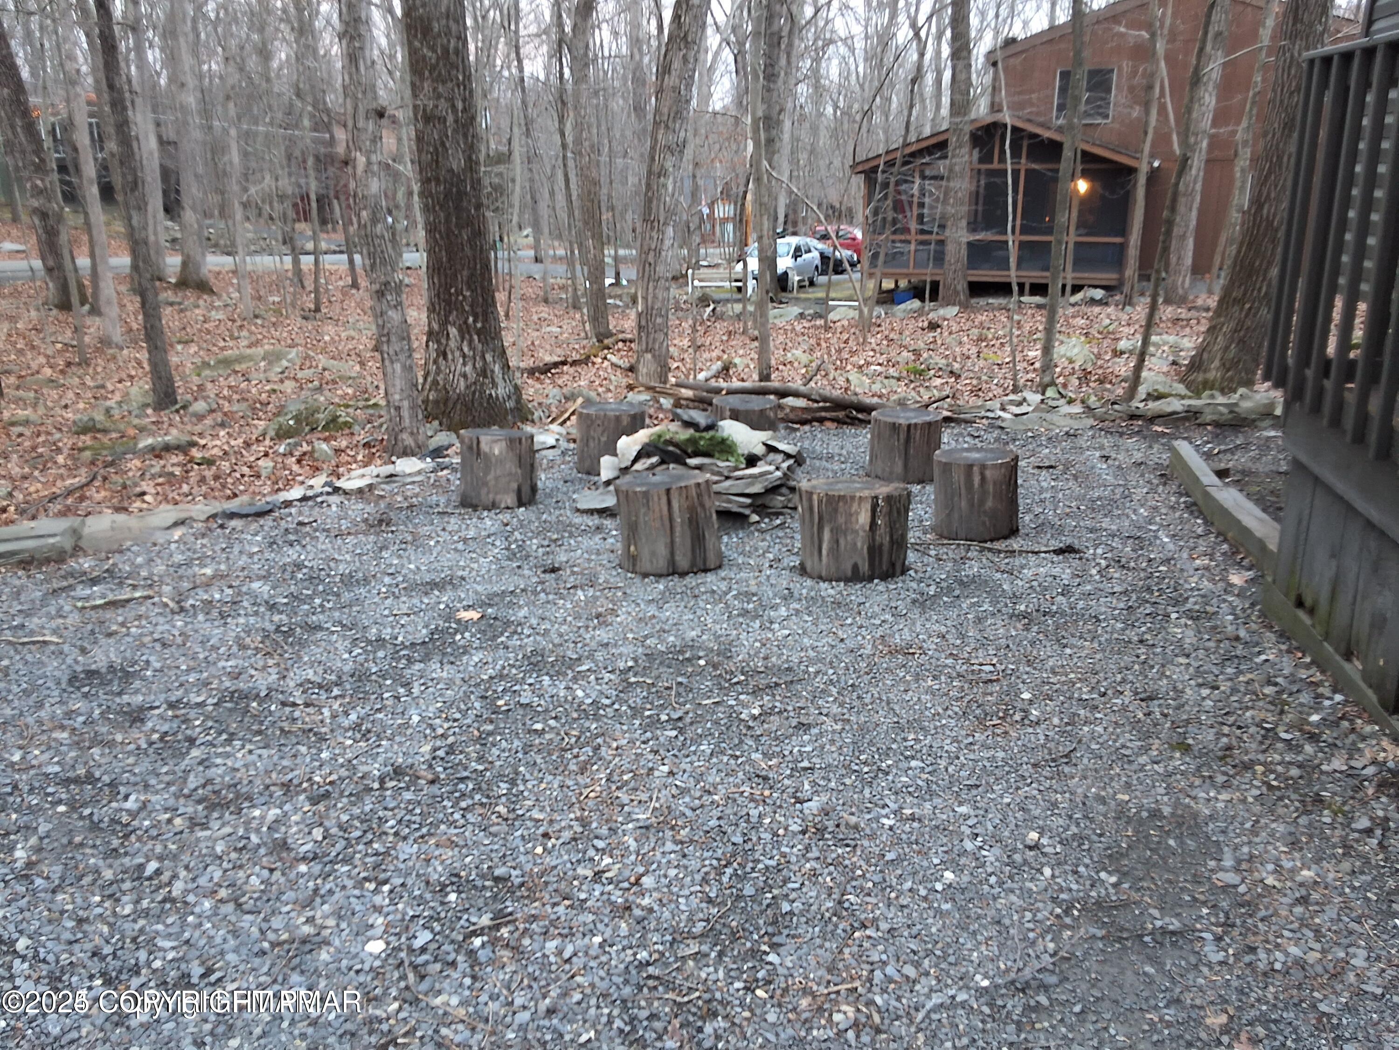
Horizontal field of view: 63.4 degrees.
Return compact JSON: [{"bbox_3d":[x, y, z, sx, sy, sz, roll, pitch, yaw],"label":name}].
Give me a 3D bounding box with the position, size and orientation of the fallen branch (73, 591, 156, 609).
[{"bbox_3d":[-2.379,0.307,4.618,0.280,0.025,0.030,-7,17,-27],"label":"fallen branch"}]

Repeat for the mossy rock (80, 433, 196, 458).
[{"bbox_3d":[-3.495,-0.523,7.116,0.660,0.110,0.240,-5,16,-20],"label":"mossy rock"}]

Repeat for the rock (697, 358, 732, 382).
[{"bbox_3d":[0.136,-1.421,10.400,0.320,0.200,0.320,0,16,0],"label":"rock"}]

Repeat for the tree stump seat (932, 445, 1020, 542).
[{"bbox_3d":[1.246,-0.146,5.123,0.347,0.362,0.347,4,16,14],"label":"tree stump seat"}]

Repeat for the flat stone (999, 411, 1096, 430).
[{"bbox_3d":[2.707,-0.828,8.930,0.720,0.090,0.300,-1,15,-7],"label":"flat stone"}]

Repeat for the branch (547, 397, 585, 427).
[{"bbox_3d":[-1.024,-0.877,8.750,0.090,0.070,0.530,7,28,22],"label":"branch"}]

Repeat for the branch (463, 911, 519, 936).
[{"bbox_3d":[-0.465,0.891,2.531,0.130,0.015,0.025,-9,18,-31],"label":"branch"}]

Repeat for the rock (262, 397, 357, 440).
[{"bbox_3d":[-2.471,-0.682,7.140,0.570,0.220,0.400,-5,16,-19],"label":"rock"}]

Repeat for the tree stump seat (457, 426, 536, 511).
[{"bbox_3d":[-1.093,-0.310,6.130,0.394,0.358,0.394,-3,16,-10],"label":"tree stump seat"}]

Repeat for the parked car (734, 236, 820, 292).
[{"bbox_3d":[2.316,-7.670,33.300,1.720,1.480,4.400,5,17,17],"label":"parked car"}]

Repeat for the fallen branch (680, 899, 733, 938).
[{"bbox_3d":[0.017,0.818,2.369,0.025,0.012,0.169,12,20,35],"label":"fallen branch"}]

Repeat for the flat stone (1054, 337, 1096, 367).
[{"bbox_3d":[3.332,-1.519,10.012,0.370,0.210,0.300,5,16,18],"label":"flat stone"}]

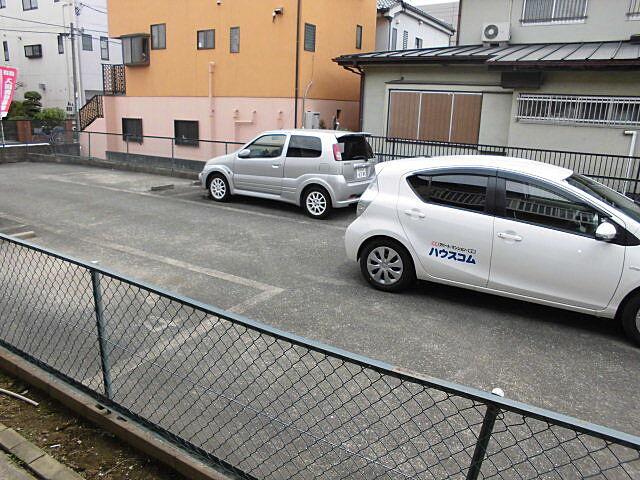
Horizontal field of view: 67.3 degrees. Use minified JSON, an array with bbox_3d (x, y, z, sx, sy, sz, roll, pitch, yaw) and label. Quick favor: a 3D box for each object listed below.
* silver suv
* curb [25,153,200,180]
[{"bbox_3d":[-0.656,-1.455,9.671,3.620,1.525,1.650,11,17,30],"label":"silver suv"},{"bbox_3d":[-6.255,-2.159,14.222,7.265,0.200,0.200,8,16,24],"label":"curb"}]

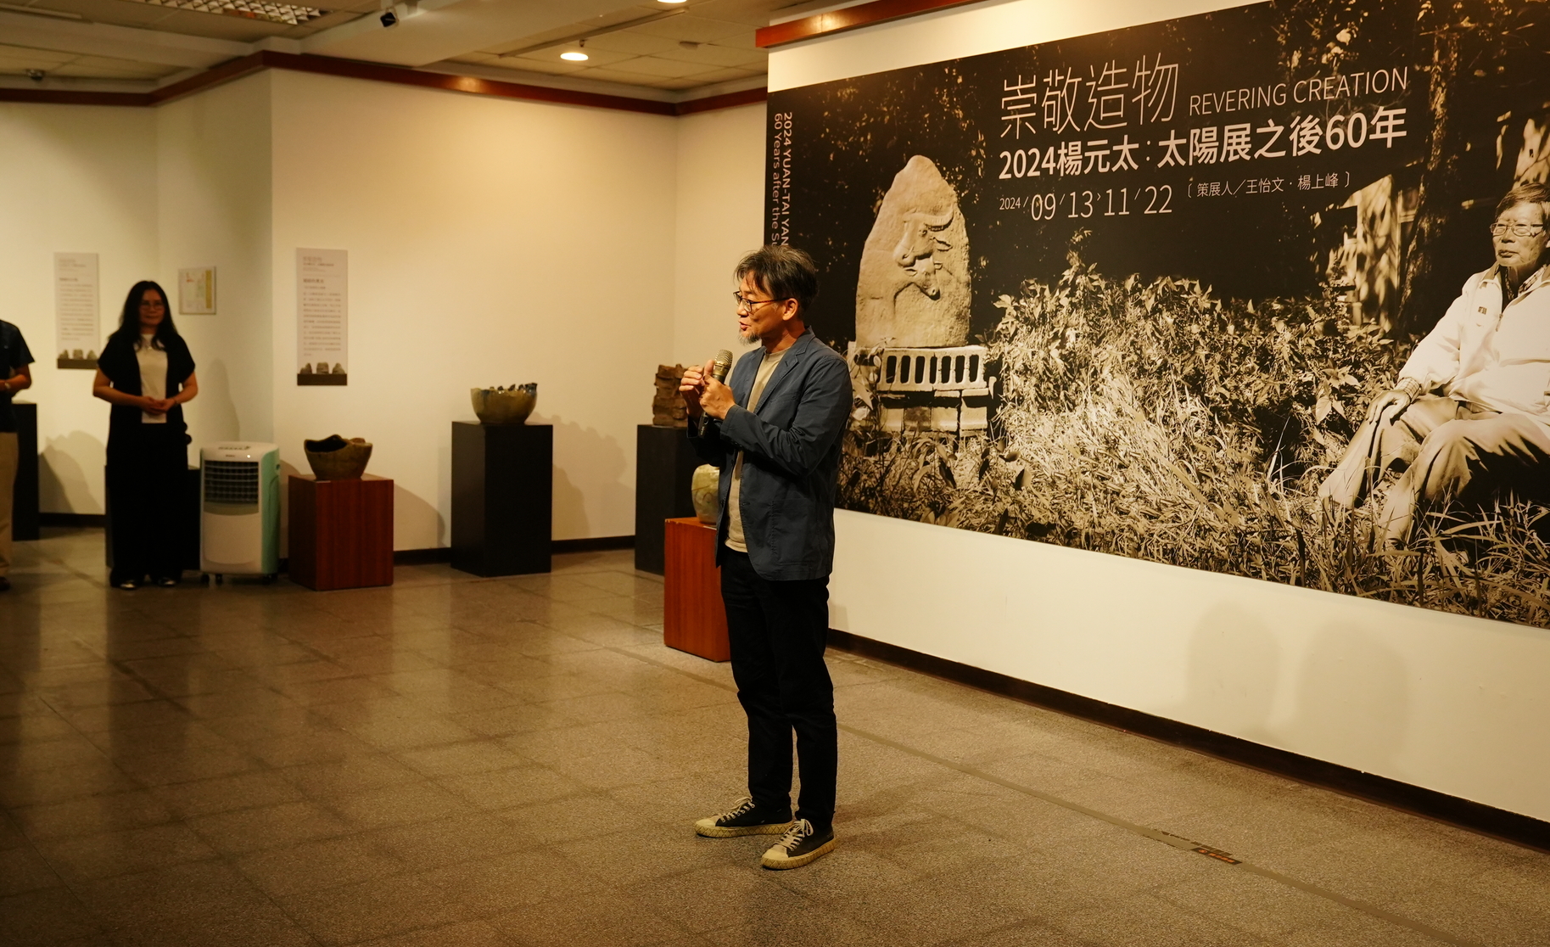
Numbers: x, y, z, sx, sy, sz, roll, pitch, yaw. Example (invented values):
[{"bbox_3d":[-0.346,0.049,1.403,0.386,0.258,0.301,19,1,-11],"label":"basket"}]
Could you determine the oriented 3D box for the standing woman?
[{"bbox_3d":[-3.548,-0.225,8.988,0.580,1.690,0.340,-1,6,-23],"label":"standing woman"}]

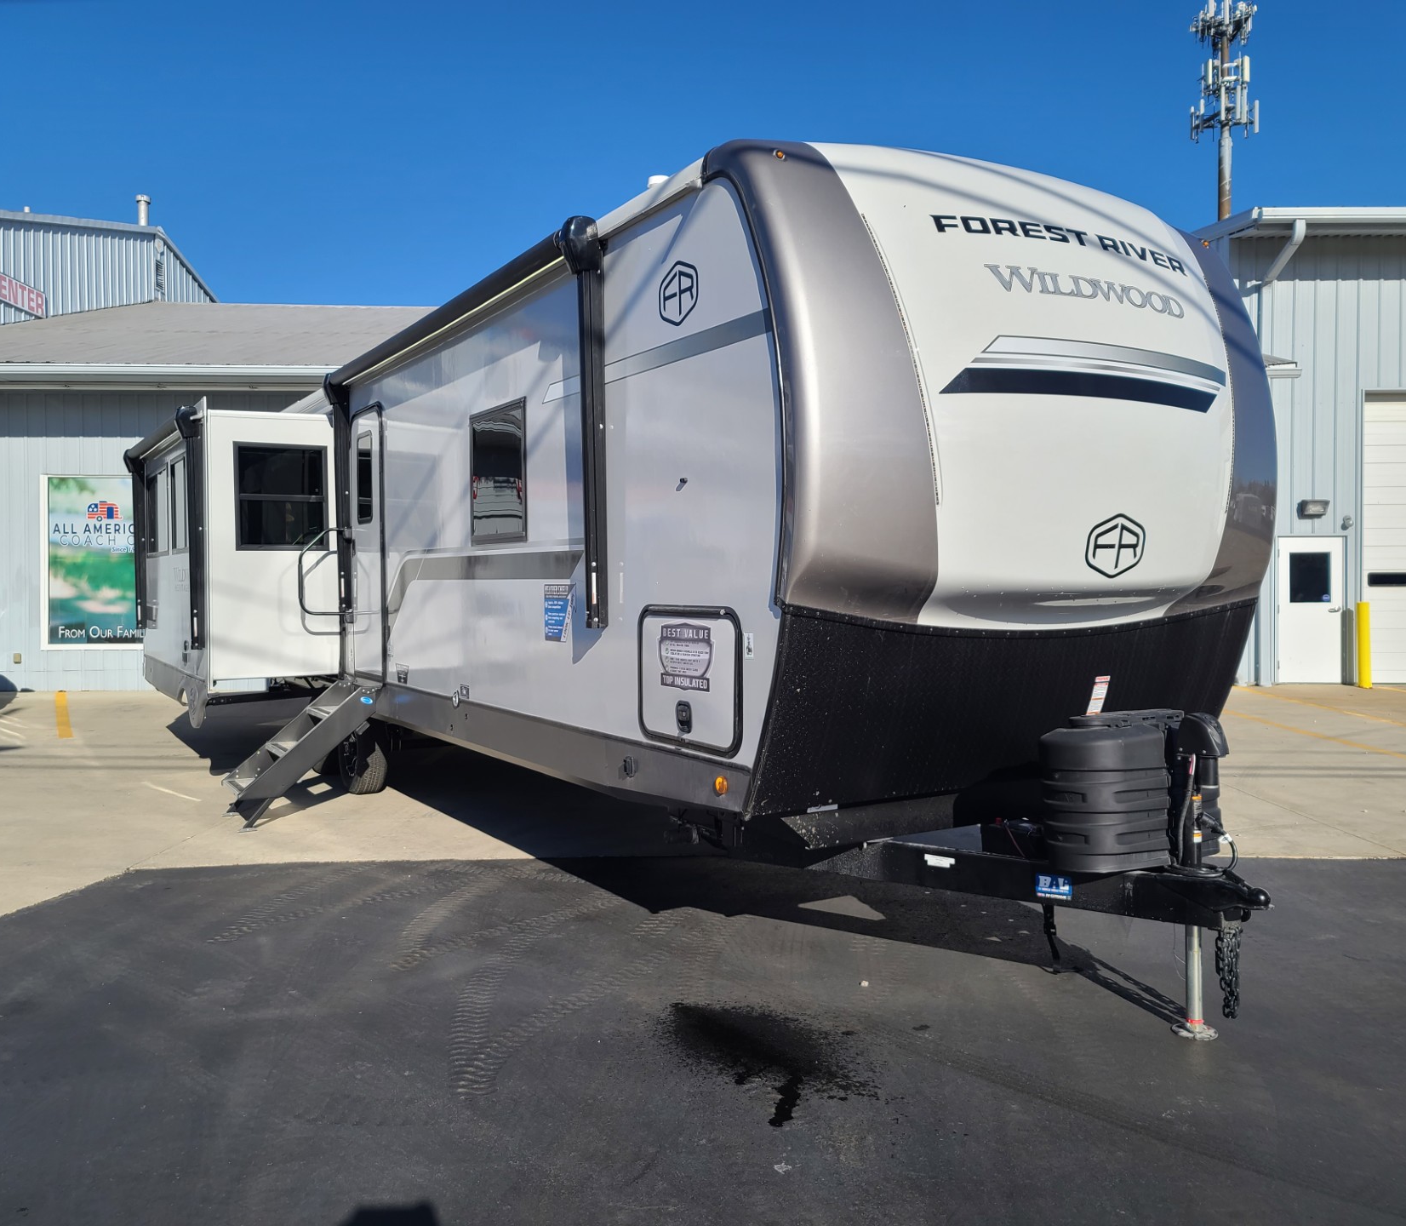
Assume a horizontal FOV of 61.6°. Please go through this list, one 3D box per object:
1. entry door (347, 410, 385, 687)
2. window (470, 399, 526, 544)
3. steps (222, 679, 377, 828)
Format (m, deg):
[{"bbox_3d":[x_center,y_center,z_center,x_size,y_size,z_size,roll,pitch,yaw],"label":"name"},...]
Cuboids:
[{"bbox_3d":[-2.332,-0.472,8.215,0.060,1.859,0.776,-1,2,-32],"label":"entry door"},{"bbox_3d":[-1.076,-0.717,6.156,0.050,0.715,0.770,-1,2,-32],"label":"window"},{"bbox_3d":[-2.805,0.945,8.177,0.920,0.917,0.708,-1,2,-32],"label":"steps"}]

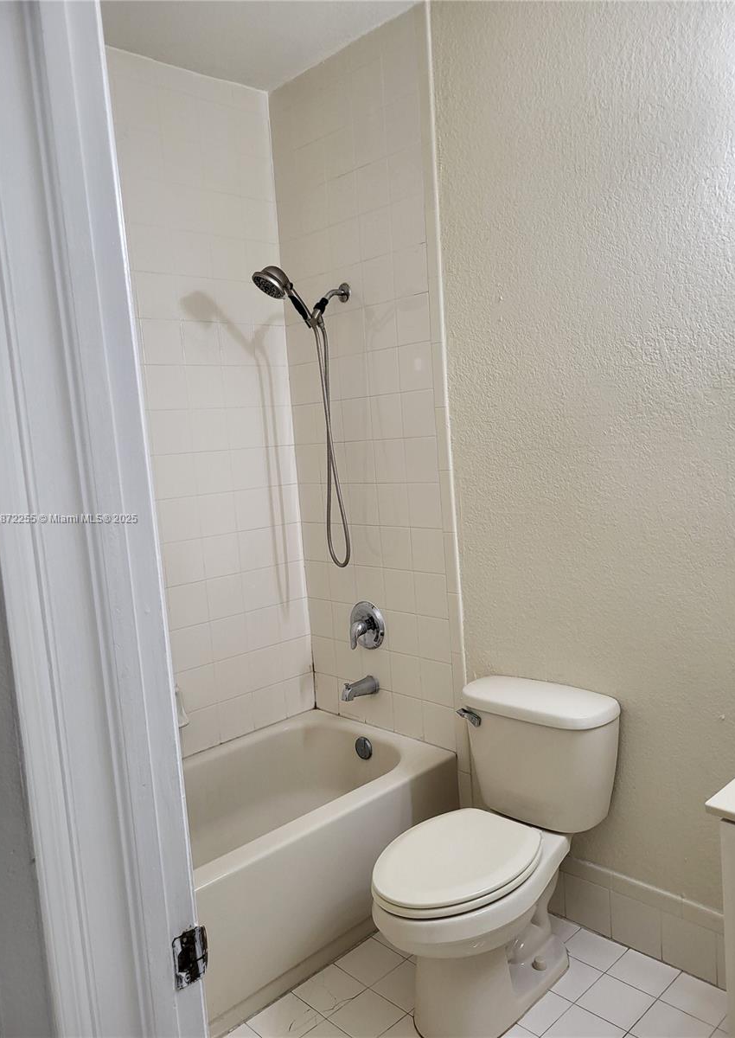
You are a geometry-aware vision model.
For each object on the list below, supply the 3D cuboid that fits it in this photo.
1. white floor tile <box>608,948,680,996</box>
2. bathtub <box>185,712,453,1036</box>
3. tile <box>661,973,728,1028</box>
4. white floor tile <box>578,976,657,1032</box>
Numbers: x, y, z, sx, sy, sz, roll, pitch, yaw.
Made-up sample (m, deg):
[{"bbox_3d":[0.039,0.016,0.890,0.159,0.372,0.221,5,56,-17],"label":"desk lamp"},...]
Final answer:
[{"bbox_3d":[0.749,1.238,2.119,0.134,0.010,0.150,-10,8,-43],"label":"white floor tile"},{"bbox_3d":[-0.483,1.079,2.392,1.520,0.426,0.755,-10,8,-43],"label":"bathtub"},{"bbox_3d":[0.854,1.242,2.008,0.134,0.010,0.150,-10,8,-43],"label":"tile"},{"bbox_3d":[0.645,1.256,2.022,0.150,0.010,0.150,-10,8,-43],"label":"white floor tile"}]

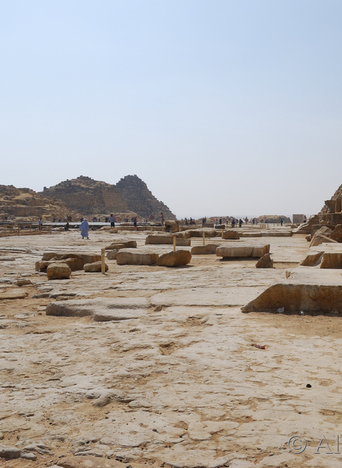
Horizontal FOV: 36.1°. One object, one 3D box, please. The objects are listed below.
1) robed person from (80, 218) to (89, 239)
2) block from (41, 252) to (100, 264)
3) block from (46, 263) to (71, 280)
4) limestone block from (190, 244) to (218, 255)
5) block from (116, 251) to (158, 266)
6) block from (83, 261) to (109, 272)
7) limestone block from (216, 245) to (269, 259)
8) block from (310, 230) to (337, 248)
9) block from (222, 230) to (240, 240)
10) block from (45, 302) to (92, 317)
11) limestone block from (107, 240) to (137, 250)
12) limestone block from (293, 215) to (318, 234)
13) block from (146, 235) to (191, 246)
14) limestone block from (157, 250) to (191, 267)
[{"bbox_3d":[-6.909,-0.453,42.306,0.700,1.730,0.500,0,2,-2],"label":"robed person"},{"bbox_3d":[-3.719,0.885,19.639,1.950,0.360,0.950,0,2,15],"label":"block"},{"bbox_3d":[-3.106,1.025,14.638,0.630,0.400,0.500,0,2,0],"label":"block"},{"bbox_3d":[1.555,0.718,24.036,1.250,0.410,0.850,0,2,8],"label":"limestone block"},{"bbox_3d":[-1.223,0.860,19.188,1.300,0.440,1.200,0,2,14],"label":"block"},{"bbox_3d":[-2.351,1.012,16.538,0.780,0.310,0.500,0,2,0],"label":"block"},{"bbox_3d":[3.006,0.716,21.935,2.000,0.410,1.700,0,2,13],"label":"limestone block"},{"bbox_3d":[8.102,0.225,27.822,1.350,0.950,1.100,0,2,12],"label":"block"},{"bbox_3d":[4.823,0.131,42.026,1.300,0.640,0.950,0,2,8],"label":"block"},{"bbox_3d":[-1.803,1.284,9.243,0.760,0.210,0.500,0,2,8],"label":"block"},{"bbox_3d":[-2.718,0.606,28.732,1.650,0.380,0.900,-1,2,-18],"label":"limestone block"},{"bbox_3d":[11.545,-0.780,44.997,1.950,1.620,1.300,0,2,12],"label":"limestone block"},{"bbox_3d":[-0.154,0.418,32.428,2.650,0.530,1.000,0,2,12],"label":"block"},{"bbox_3d":[0.133,0.856,18.387,1.050,0.500,0.800,-1,2,-18],"label":"limestone block"}]

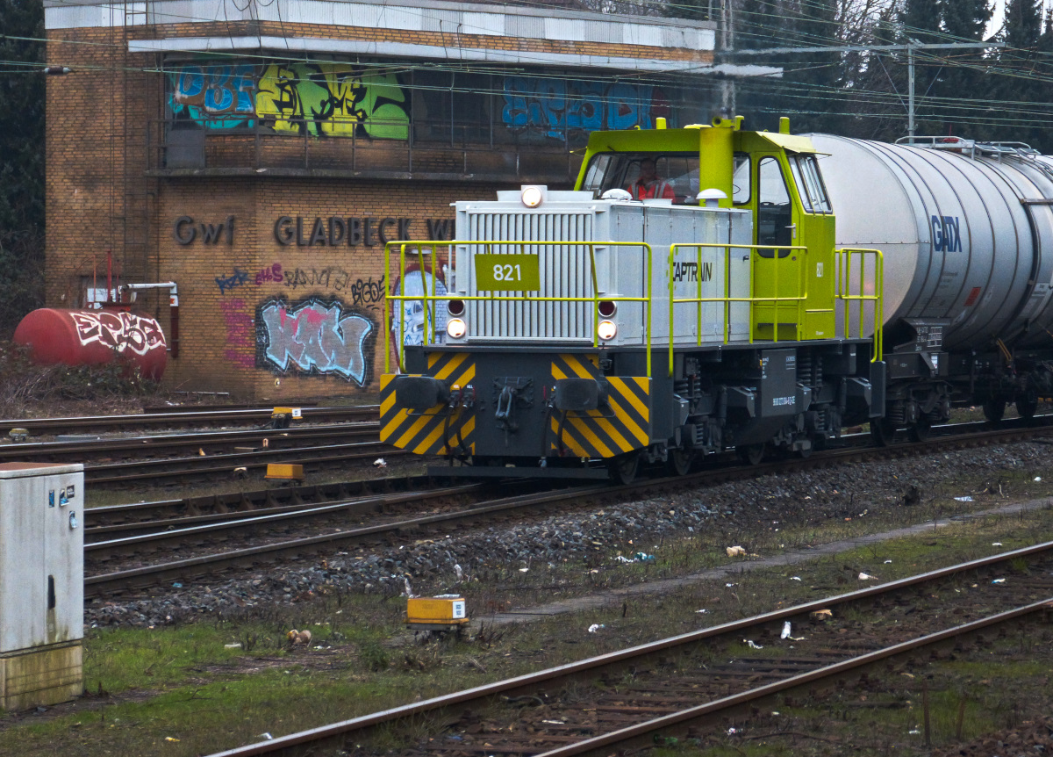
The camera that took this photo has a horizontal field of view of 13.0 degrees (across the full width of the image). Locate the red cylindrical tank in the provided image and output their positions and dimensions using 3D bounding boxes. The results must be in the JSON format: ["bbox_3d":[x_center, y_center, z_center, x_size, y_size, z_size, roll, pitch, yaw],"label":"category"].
[{"bbox_3d":[-7.872,-0.443,83.300,1.600,1.600,2.830,1,2,40],"label":"red cylindrical tank"}]

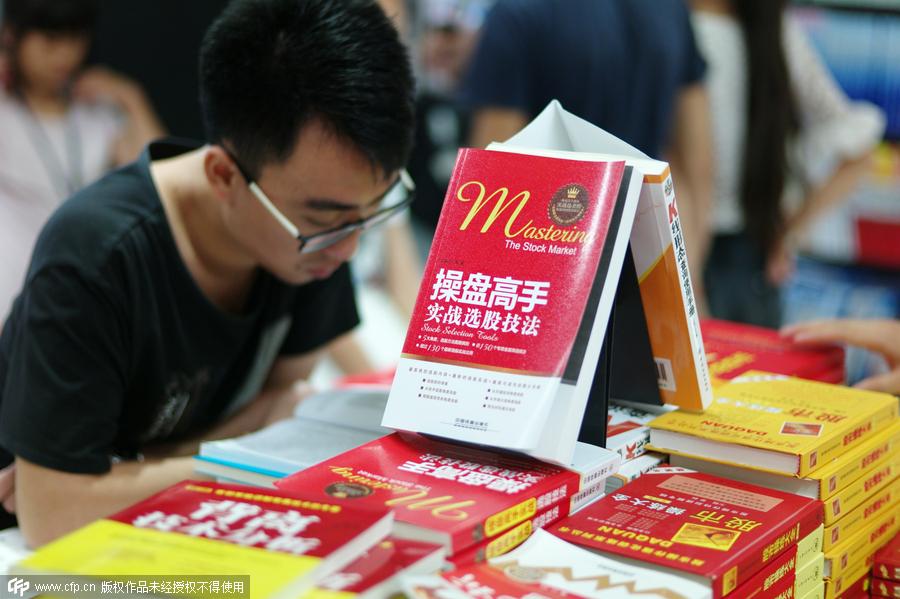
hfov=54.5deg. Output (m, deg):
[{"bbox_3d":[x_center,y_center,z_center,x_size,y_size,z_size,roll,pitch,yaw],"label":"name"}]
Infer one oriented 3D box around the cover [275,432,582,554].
[{"bbox_3d":[0.005,0.144,0.716,0.172,0.015,0.240,6,9,36],"label":"cover"}]

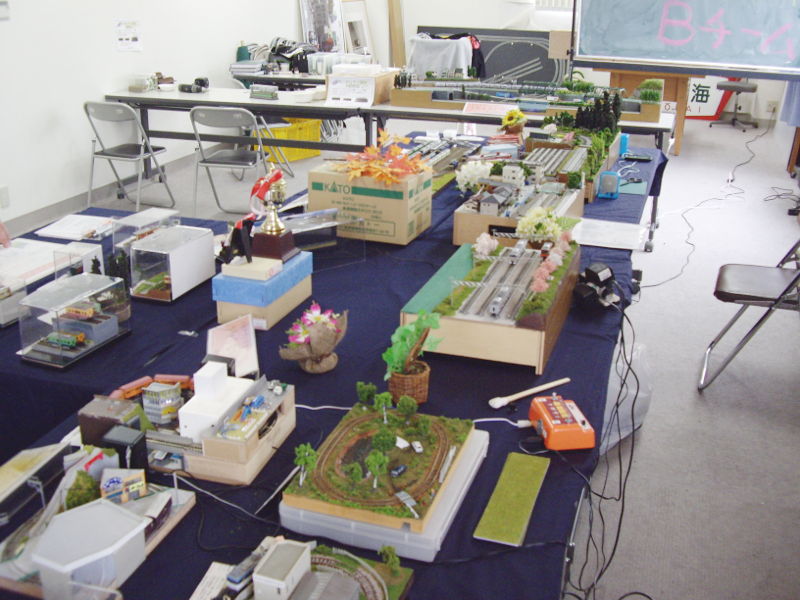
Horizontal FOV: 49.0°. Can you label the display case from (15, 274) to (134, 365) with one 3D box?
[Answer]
[{"bbox_3d":[-0.711,0.037,1.919,0.125,0.125,0.220,8,22,19],"label":"display case"}]

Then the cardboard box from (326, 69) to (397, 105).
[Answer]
[{"bbox_3d":[-0.235,-1.373,5.643,0.330,0.165,0.430,7,22,17],"label":"cardboard box"}]

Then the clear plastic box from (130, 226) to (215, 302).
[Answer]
[{"bbox_3d":[-0.590,-0.096,2.285,0.117,0.120,0.215,7,22,17],"label":"clear plastic box"}]

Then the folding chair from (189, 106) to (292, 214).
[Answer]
[{"bbox_3d":[-0.989,-0.853,5.411,0.450,0.750,0.480,3,21,6],"label":"folding chair"}]

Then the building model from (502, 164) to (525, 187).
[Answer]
[{"bbox_3d":[0.392,-0.420,2.964,0.075,0.070,0.055,7,21,16],"label":"building model"}]

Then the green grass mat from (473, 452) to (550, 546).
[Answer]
[{"bbox_3d":[0.182,0.307,1.384,0.068,0.007,0.253,7,21,16],"label":"green grass mat"}]

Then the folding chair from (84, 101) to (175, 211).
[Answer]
[{"bbox_3d":[-1.786,-0.953,5.831,0.420,0.730,0.450,8,22,20],"label":"folding chair"}]

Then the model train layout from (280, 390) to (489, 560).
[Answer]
[{"bbox_3d":[-0.014,0.245,1.372,0.234,0.130,0.310,7,21,16],"label":"model train layout"}]

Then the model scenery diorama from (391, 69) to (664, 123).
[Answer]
[{"bbox_3d":[0.750,-1.238,5.308,1.620,0.180,0.330,8,22,19],"label":"model scenery diorama"}]

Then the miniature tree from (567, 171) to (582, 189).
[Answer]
[{"bbox_3d":[0.598,-0.410,2.998,0.055,0.057,0.055,7,22,16],"label":"miniature tree"}]

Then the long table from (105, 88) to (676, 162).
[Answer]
[{"bbox_3d":[-0.154,-0.898,5.626,3.600,0.700,0.460,7,22,16],"label":"long table"}]

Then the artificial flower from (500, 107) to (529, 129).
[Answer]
[{"bbox_3d":[0.575,-0.895,4.352,0.135,0.115,0.120,10,23,23],"label":"artificial flower"}]

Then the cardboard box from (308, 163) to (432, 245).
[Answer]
[{"bbox_3d":[-0.091,-0.321,2.825,0.333,0.197,0.228,8,22,20],"label":"cardboard box"}]

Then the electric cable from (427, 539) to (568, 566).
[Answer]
[{"bbox_3d":[0.143,0.358,1.249,0.204,0.006,0.020,-4,21,-13],"label":"electric cable"}]

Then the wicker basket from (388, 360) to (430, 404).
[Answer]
[{"bbox_3d":[0.018,0.160,1.698,0.077,0.062,0.077,0,21,0],"label":"wicker basket"}]

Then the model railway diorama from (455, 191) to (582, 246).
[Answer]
[{"bbox_3d":[0.396,-0.281,2.842,0.335,0.120,0.460,7,22,16],"label":"model railway diorama"}]

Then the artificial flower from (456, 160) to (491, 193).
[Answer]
[{"bbox_3d":[0.247,-0.404,2.880,0.108,0.100,0.100,7,21,16],"label":"artificial flower"}]

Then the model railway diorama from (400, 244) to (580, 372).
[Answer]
[{"bbox_3d":[0.245,-0.018,2.151,0.311,0.112,0.620,7,22,16],"label":"model railway diorama"}]

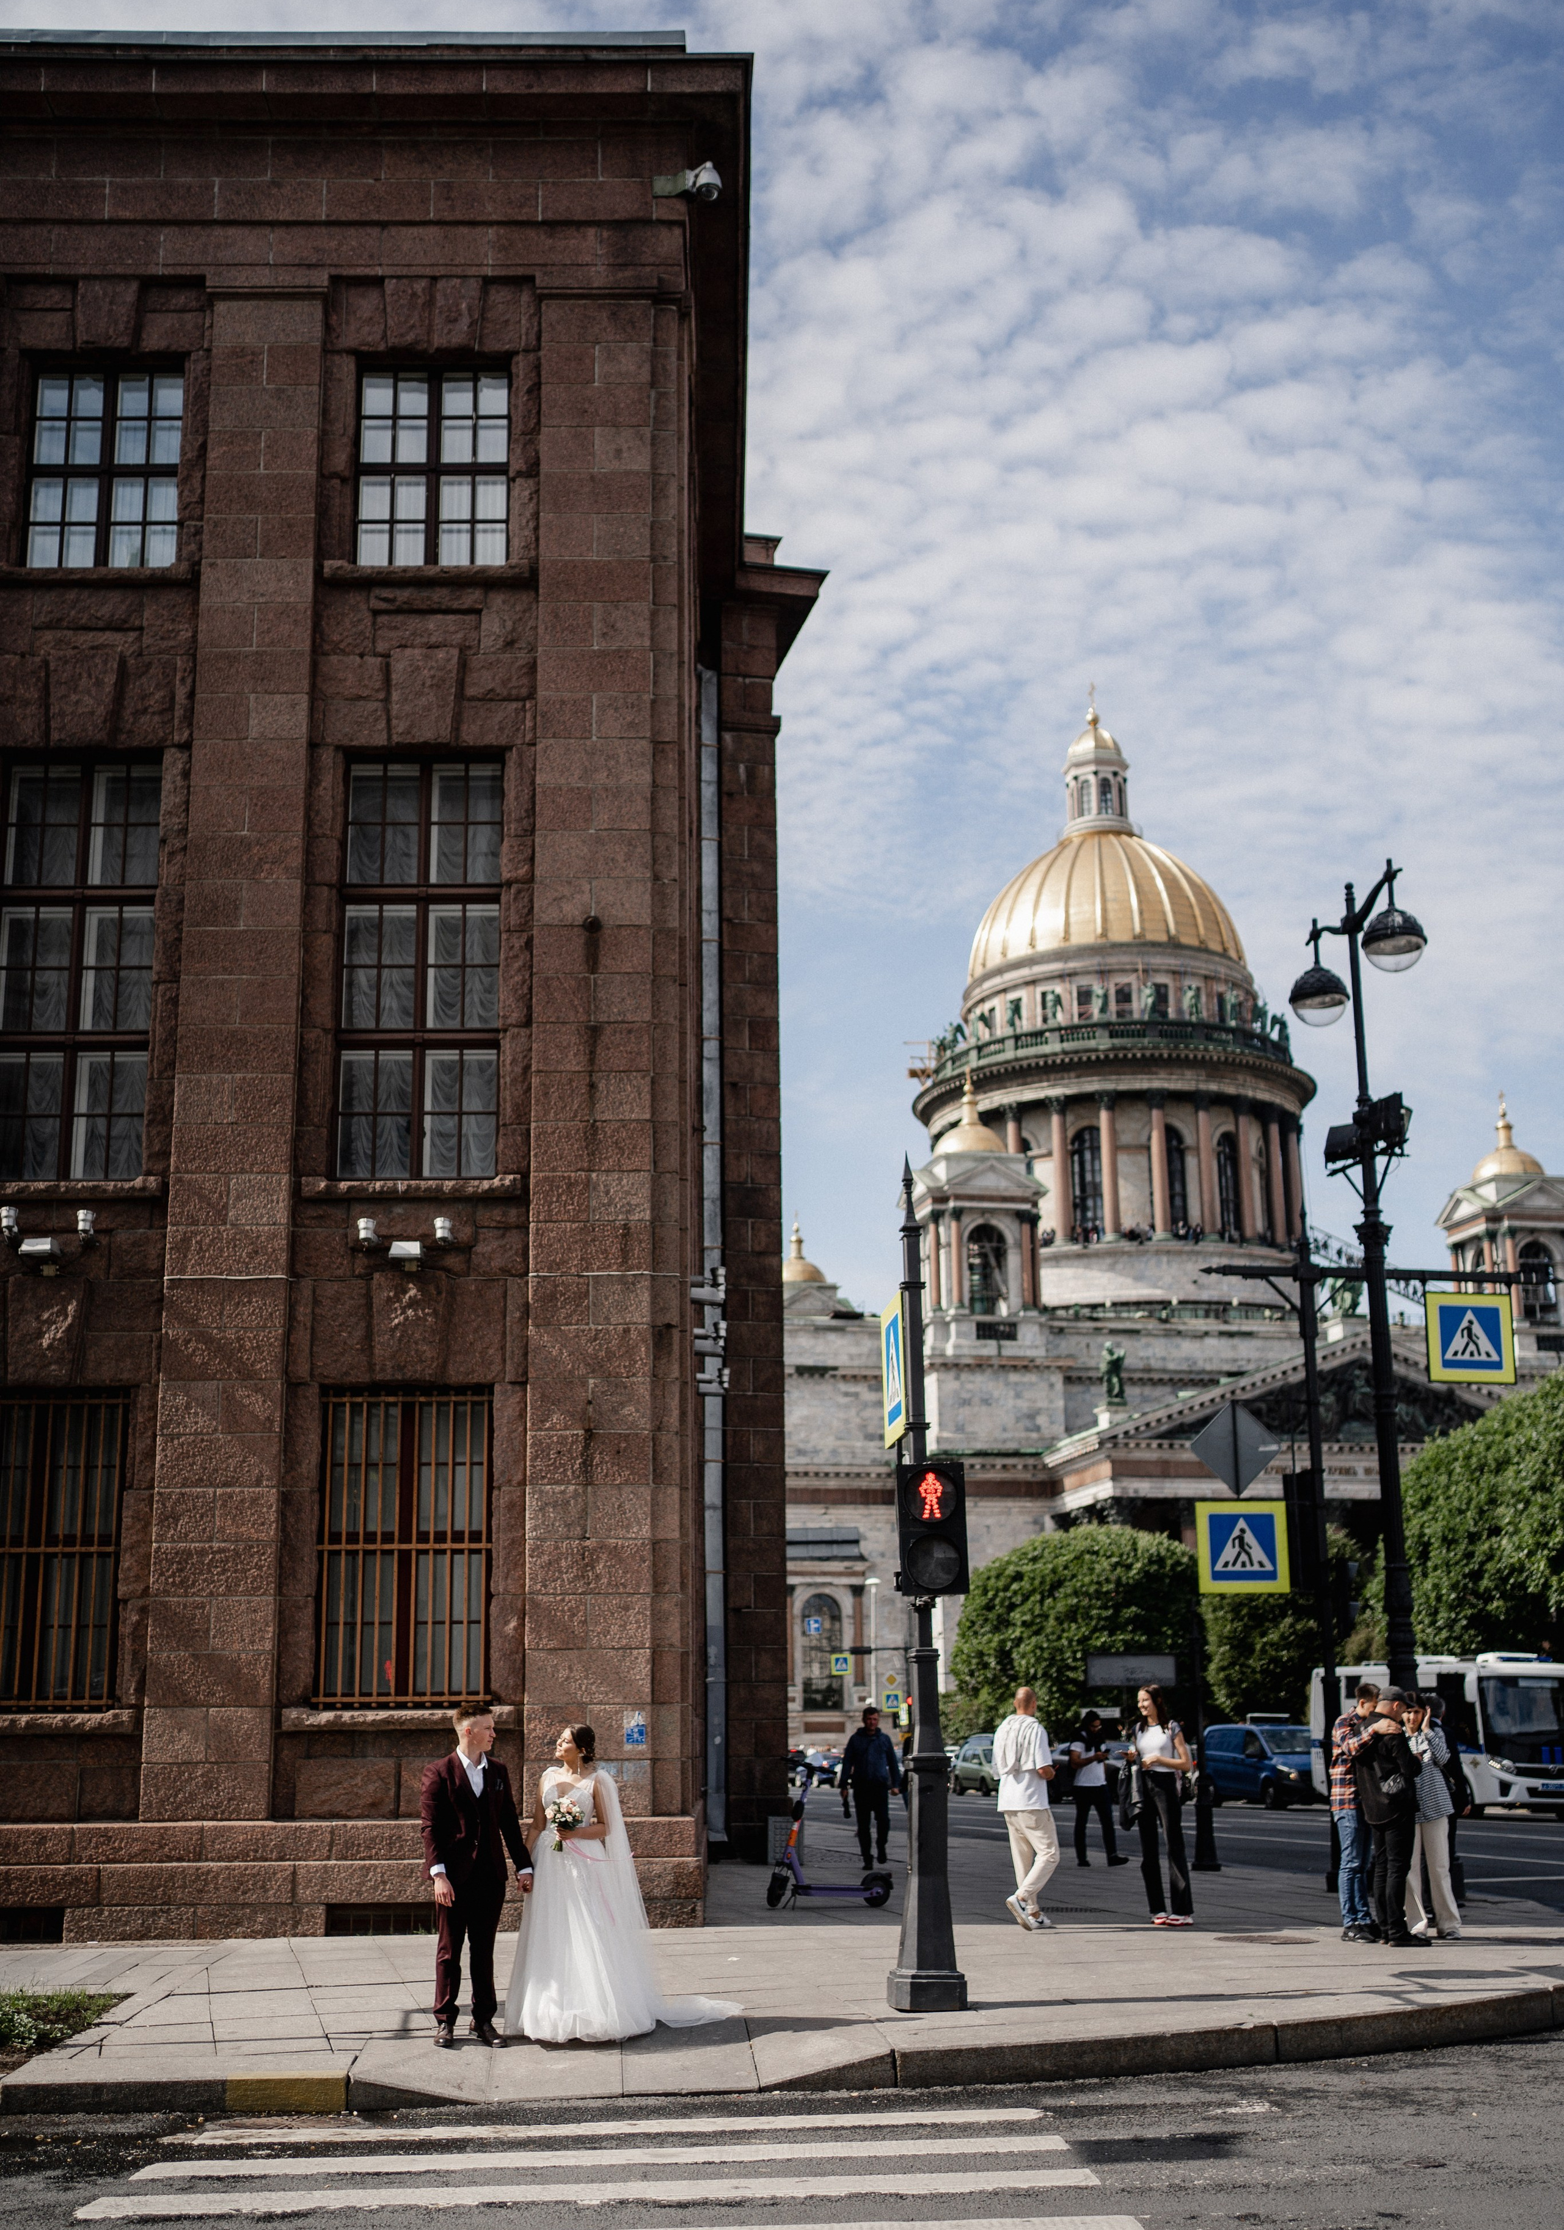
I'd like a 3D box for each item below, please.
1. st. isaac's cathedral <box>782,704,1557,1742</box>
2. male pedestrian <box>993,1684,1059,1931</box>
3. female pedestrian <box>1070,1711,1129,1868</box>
[{"bbox_3d":[32.413,4.904,218.691,108.000,101.500,98.000,2,-15,-13],"label":"st. isaac's cathedral"},{"bbox_3d":[1.850,5.229,17.238,0.480,1.745,0.380,-13,-19,40],"label":"male pedestrian"},{"bbox_3d":[3.507,7.522,25.508,0.550,1.643,0.520,-10,-17,30],"label":"female pedestrian"}]

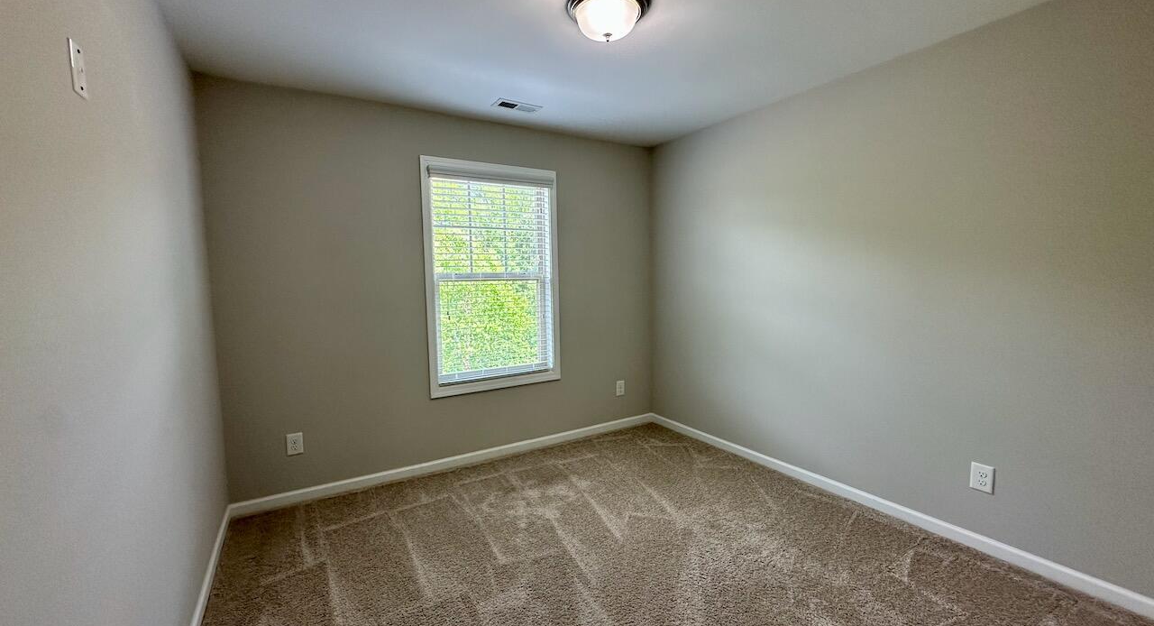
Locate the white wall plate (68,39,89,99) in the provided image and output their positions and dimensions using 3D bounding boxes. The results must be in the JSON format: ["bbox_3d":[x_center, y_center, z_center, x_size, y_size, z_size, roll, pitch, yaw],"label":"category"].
[{"bbox_3d":[-1.128,-0.550,1.058,0.007,0.115,0.071,-4,5,-31],"label":"white wall plate"}]

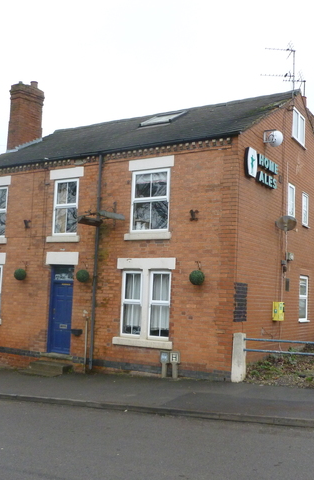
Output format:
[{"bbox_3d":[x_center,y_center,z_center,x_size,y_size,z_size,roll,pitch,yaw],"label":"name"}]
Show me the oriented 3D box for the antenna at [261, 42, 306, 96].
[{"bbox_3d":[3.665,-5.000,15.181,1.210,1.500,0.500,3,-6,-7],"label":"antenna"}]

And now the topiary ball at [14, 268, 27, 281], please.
[{"bbox_3d":[-3.790,0.973,14.394,0.335,0.335,0.335,2,-6,0],"label":"topiary ball"}]

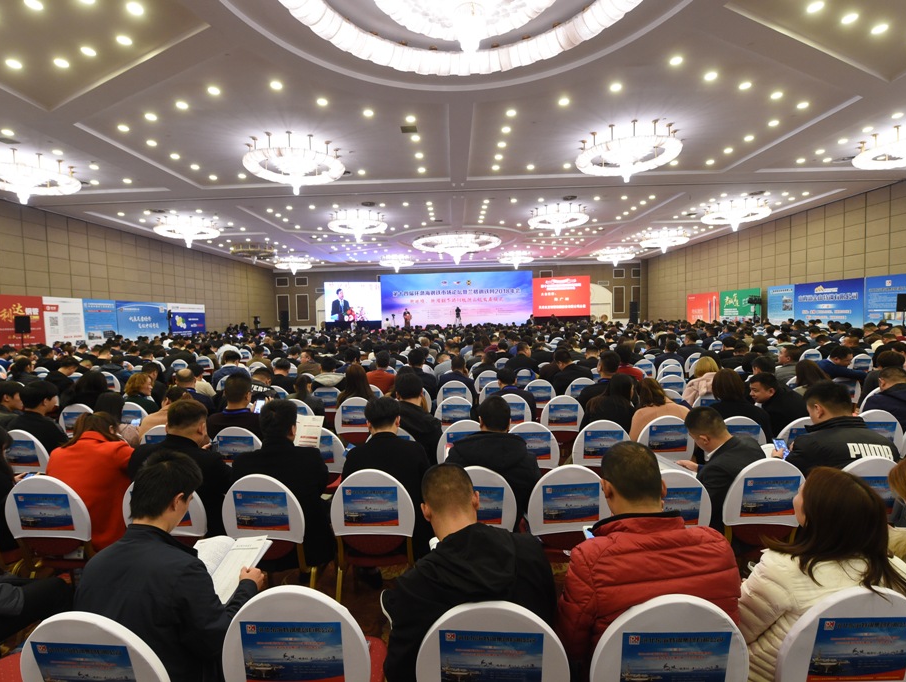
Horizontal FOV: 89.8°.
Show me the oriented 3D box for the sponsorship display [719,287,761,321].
[{"bbox_3d":[17.900,-1.675,28.476,0.100,2.970,3.990,-2,3,0],"label":"sponsorship display"}]

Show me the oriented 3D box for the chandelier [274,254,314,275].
[{"bbox_3d":[-12.469,-5.766,35.625,2.930,1.200,2.930,-1,3,0],"label":"chandelier"}]

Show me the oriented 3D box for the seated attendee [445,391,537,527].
[{"bbox_3d":[0.235,0.947,2.811,0.550,1.290,0.750,-2,3,0],"label":"seated attendee"}]

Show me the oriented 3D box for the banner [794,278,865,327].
[{"bbox_3d":[17.860,-1.333,21.785,0.100,2.970,4.040,-2,3,0],"label":"banner"}]

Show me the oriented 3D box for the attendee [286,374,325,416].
[{"bbox_3d":[-1.571,0.925,5.014,0.480,1.180,0.750,-1,3,6],"label":"attendee"}]

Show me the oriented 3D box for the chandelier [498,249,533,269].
[{"bbox_3d":[4.867,-6.180,34.705,2.650,1.420,2.650,-2,3,0],"label":"chandelier"}]

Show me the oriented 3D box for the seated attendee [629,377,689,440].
[{"bbox_3d":[1.689,0.886,3.897,0.490,1.200,0.730,-2,3,-2],"label":"seated attendee"}]

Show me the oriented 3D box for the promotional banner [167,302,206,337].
[{"bbox_3d":[-16.347,-0.772,28.130,0.100,3.000,3.900,-2,3,0],"label":"promotional banner"}]

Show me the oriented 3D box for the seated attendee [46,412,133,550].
[{"bbox_3d":[-2.163,1.044,2.850,0.540,1.220,0.750,-1,3,8],"label":"seated attendee"}]

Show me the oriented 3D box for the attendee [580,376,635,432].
[{"bbox_3d":[1.209,0.881,3.839,0.470,1.243,0.730,-1,3,3],"label":"attendee"}]

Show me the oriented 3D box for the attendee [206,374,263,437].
[{"bbox_3d":[-1.698,0.933,3.913,0.540,1.310,0.750,-1,3,3],"label":"attendee"}]

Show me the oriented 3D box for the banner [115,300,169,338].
[{"bbox_3d":[-16.443,-0.551,24.352,0.100,2.980,4.000,-2,3,0],"label":"banner"}]

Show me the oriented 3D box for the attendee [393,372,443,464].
[{"bbox_3d":[-0.358,0.894,3.886,0.540,1.290,0.800,-1,3,0],"label":"attendee"}]

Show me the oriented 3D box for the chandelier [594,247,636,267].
[{"bbox_3d":[12.560,-6.367,35.279,2.930,1.200,2.930,-1,3,0],"label":"chandelier"}]

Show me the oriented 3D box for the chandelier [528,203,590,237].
[{"bbox_3d":[5.092,-5.686,22.009,2.980,1.220,2.980,-2,3,0],"label":"chandelier"}]

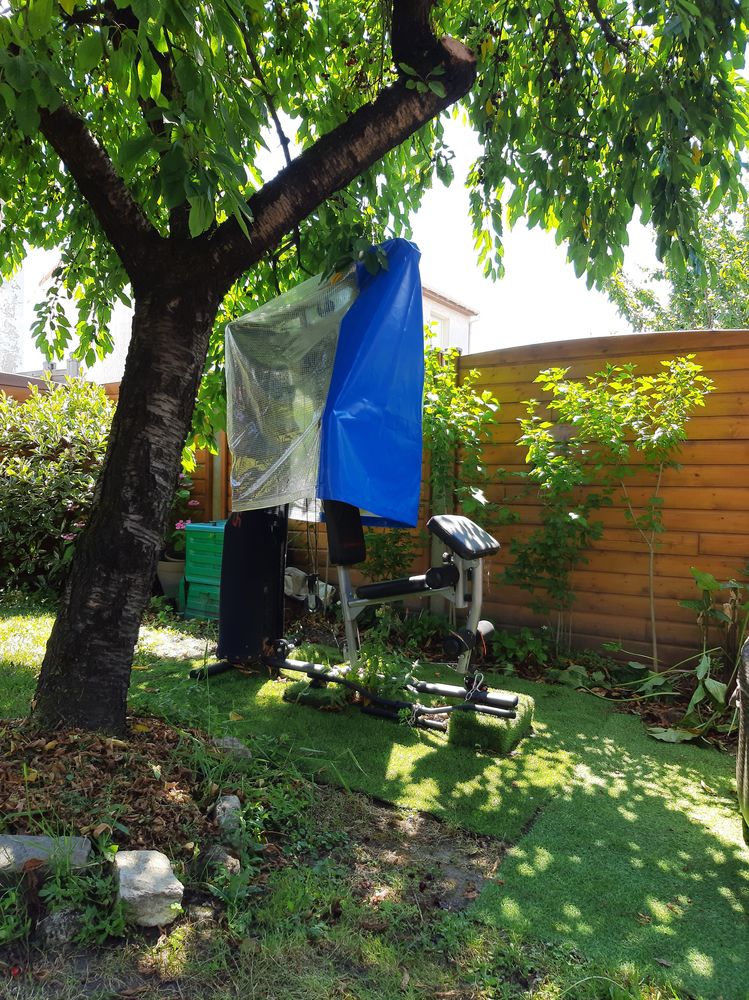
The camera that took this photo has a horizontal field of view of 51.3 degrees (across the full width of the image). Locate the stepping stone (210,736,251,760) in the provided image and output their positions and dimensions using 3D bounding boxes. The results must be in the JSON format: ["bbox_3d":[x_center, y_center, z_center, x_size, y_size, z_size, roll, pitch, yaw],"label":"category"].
[{"bbox_3d":[-0.559,0.976,3.050,0.170,0.080,0.130,0,3,0],"label":"stepping stone"}]

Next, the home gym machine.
[{"bbox_3d":[-0.060,-0.149,3.757,1.580,2.120,0.860,1,3,29],"label":"home gym machine"}]

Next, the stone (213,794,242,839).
[{"bbox_3d":[-0.424,0.913,2.250,0.095,0.095,0.120,0,2,0],"label":"stone"}]

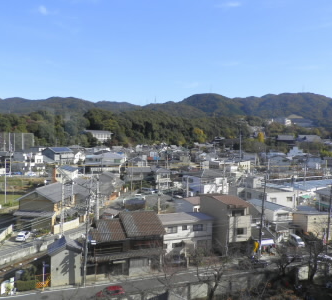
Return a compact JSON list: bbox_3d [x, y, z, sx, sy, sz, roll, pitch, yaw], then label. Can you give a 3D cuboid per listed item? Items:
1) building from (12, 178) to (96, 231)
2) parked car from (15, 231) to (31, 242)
[{"bbox_3d":[-24.190,11.676,71.968,9.600,8.500,18.500,1,3,12],"label":"building"},{"bbox_3d":[-26.854,16.018,58.958,1.600,1.500,3.600,1,3,-6],"label":"parked car"}]

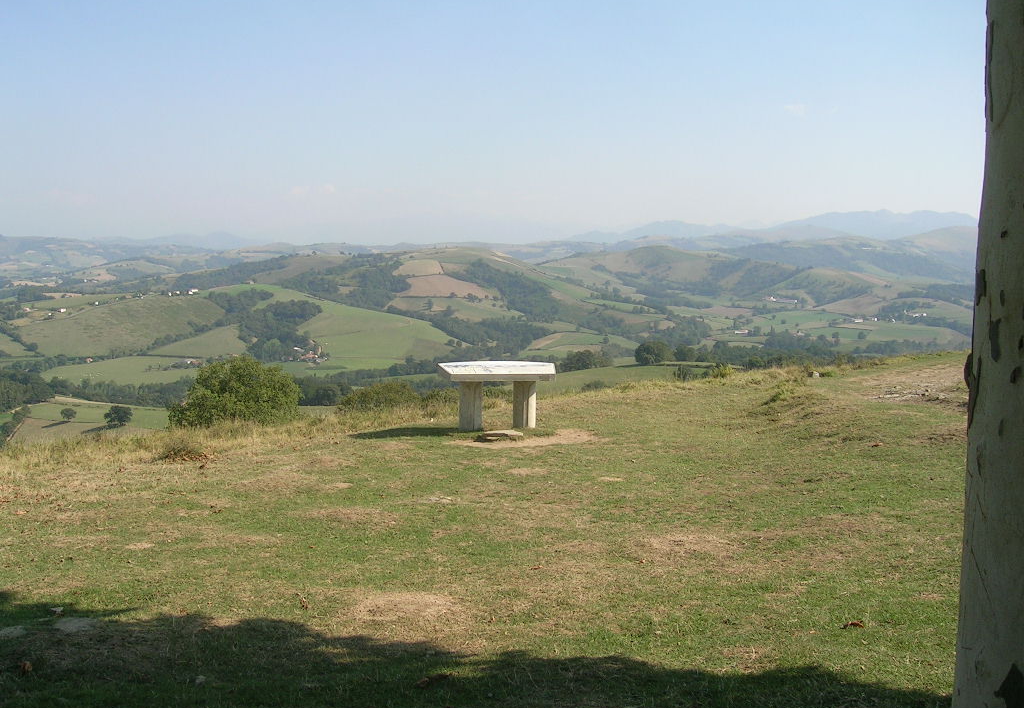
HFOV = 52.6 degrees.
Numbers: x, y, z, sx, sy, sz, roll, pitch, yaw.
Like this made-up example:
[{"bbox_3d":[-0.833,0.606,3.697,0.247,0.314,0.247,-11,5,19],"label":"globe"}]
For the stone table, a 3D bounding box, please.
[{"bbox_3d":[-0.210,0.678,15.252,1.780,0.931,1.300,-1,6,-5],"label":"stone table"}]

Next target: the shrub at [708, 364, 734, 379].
[{"bbox_3d":[5.058,0.423,25.000,0.628,0.338,0.550,0,6,0],"label":"shrub"}]

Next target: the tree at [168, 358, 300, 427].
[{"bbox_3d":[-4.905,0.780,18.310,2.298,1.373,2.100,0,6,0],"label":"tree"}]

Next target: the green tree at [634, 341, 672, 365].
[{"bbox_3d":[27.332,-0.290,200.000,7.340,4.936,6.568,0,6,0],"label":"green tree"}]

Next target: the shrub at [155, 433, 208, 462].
[{"bbox_3d":[-4.118,1.165,12.900,0.648,0.350,0.550,0,6,0],"label":"shrub"}]

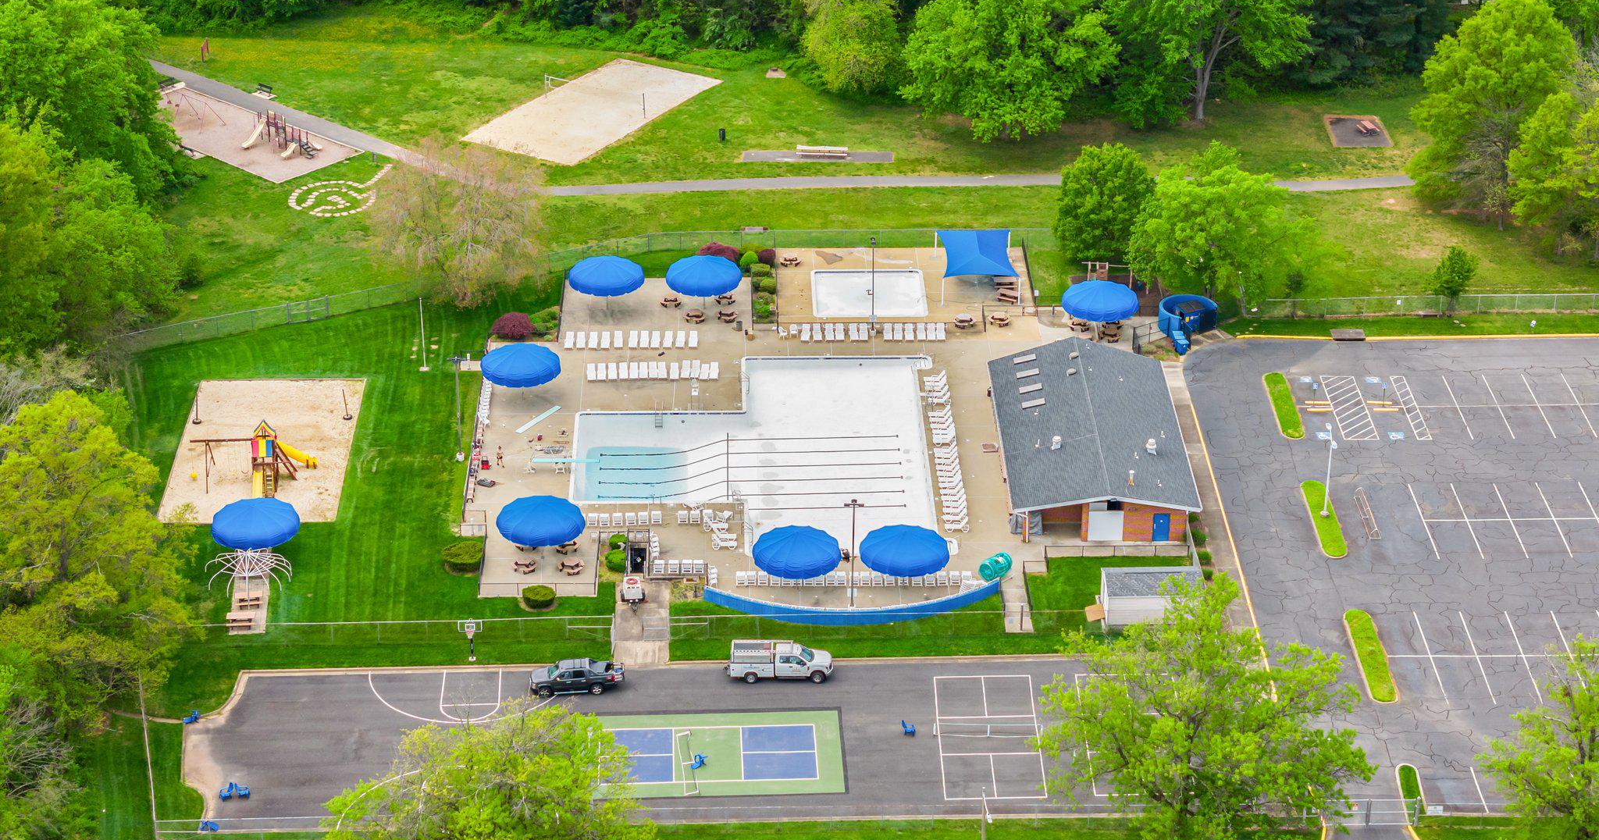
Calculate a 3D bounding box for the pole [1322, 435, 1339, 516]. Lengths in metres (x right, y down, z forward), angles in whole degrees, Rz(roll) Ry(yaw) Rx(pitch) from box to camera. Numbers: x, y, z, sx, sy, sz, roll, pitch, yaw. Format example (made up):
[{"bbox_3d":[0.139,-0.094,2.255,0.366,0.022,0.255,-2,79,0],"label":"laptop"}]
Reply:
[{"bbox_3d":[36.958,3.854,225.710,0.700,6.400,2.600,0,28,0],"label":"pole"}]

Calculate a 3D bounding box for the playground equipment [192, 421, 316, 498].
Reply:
[{"bbox_3d":[-38.931,2.680,229.788,8.900,4.700,6.200,-1,27,-1],"label":"playground equipment"}]

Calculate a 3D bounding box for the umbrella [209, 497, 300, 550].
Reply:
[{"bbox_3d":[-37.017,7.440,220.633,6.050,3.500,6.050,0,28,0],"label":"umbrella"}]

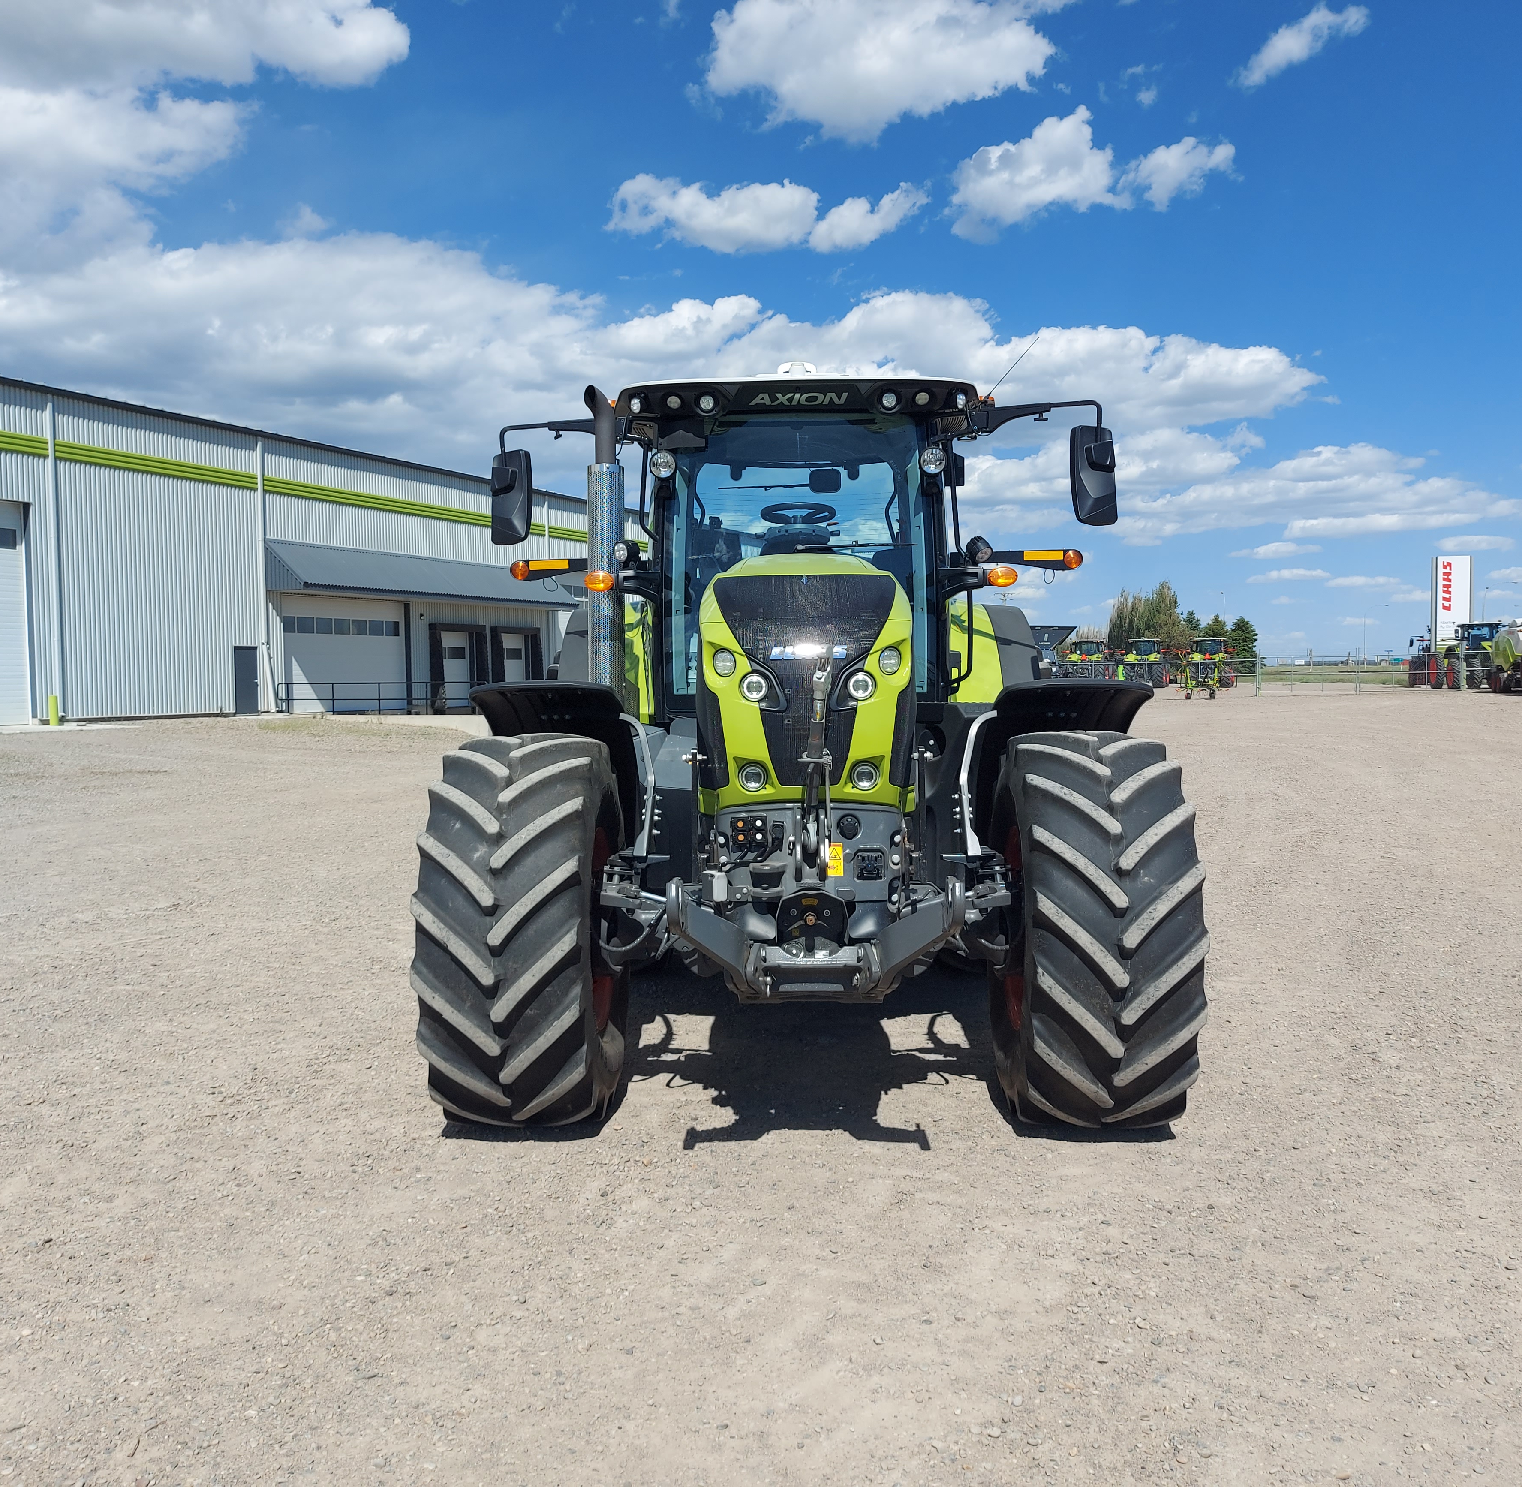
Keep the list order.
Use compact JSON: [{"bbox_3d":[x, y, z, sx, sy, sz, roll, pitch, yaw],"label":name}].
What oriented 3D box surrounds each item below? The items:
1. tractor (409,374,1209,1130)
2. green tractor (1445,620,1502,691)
[{"bbox_3d":[0.190,-0.180,7.200,3.000,3.270,5.250,0,3,0],"label":"tractor"},{"bbox_3d":[38.050,-4.600,72.000,3.000,3.350,5.600,1,3,17],"label":"green tractor"}]

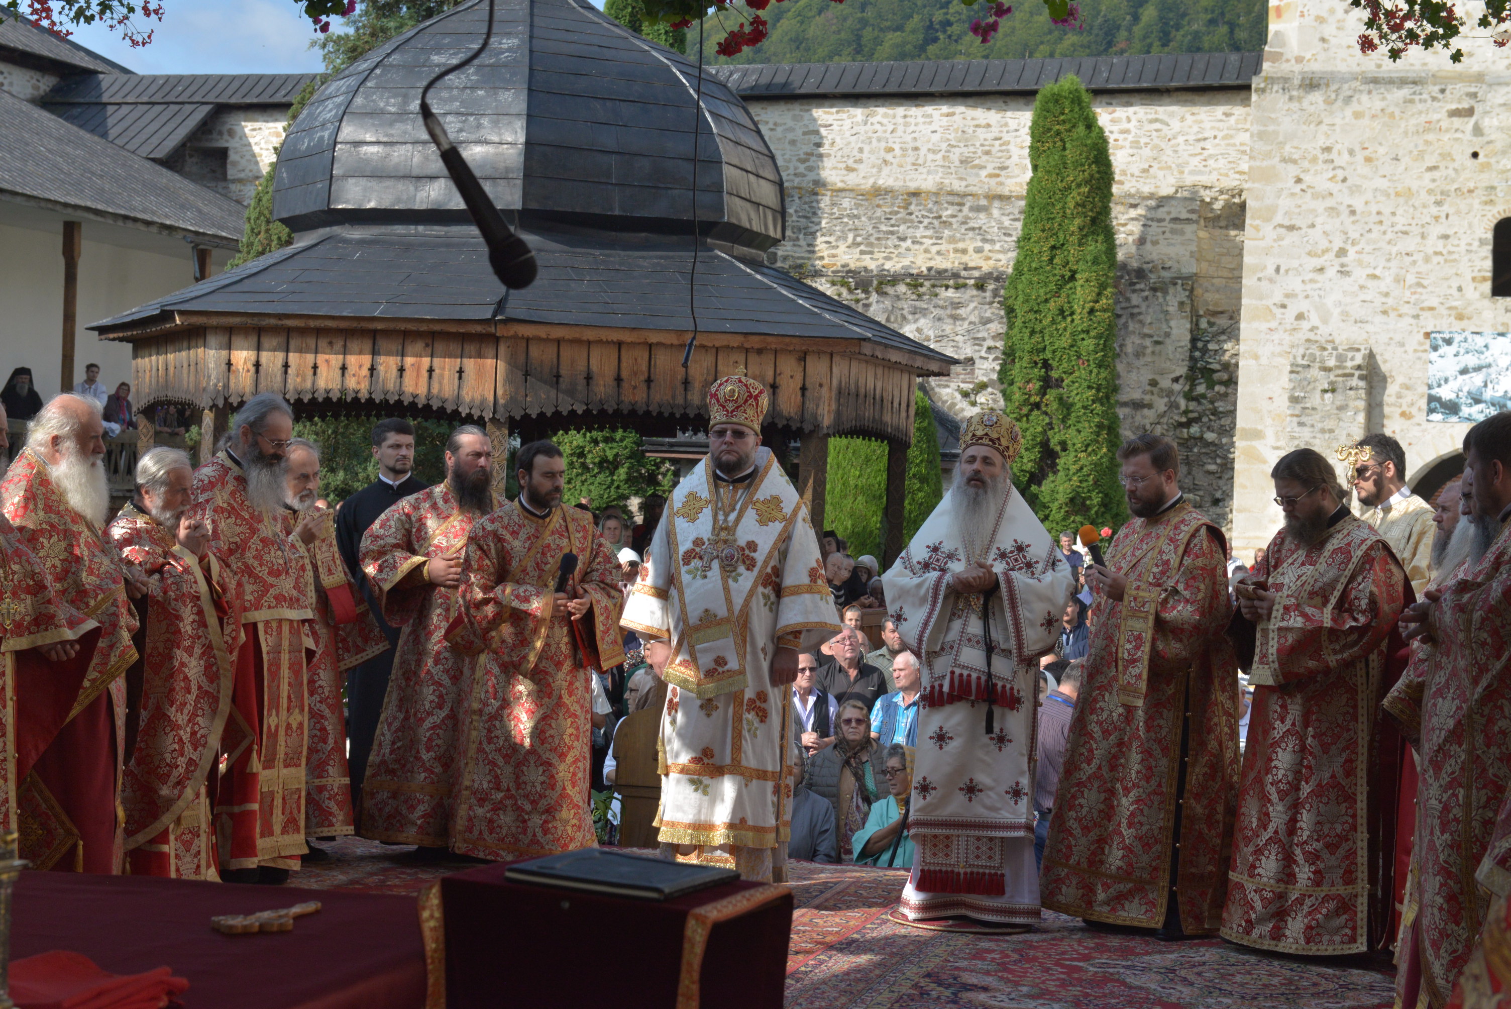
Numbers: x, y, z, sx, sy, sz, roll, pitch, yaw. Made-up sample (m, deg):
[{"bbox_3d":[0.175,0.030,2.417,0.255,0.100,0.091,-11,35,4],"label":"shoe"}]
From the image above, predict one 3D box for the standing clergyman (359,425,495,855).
[{"bbox_3d":[-1.315,0.547,12.100,0.680,1.780,0.520,3,-2,-41],"label":"standing clergyman"}]

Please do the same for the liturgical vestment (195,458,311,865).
[{"bbox_3d":[-1.851,0.580,10.800,0.460,1.530,0.570,1,-2,37],"label":"liturgical vestment"}]

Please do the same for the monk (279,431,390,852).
[{"bbox_3d":[-1.803,0.579,11.950,0.480,1.680,0.580,2,1,38],"label":"monk"}]

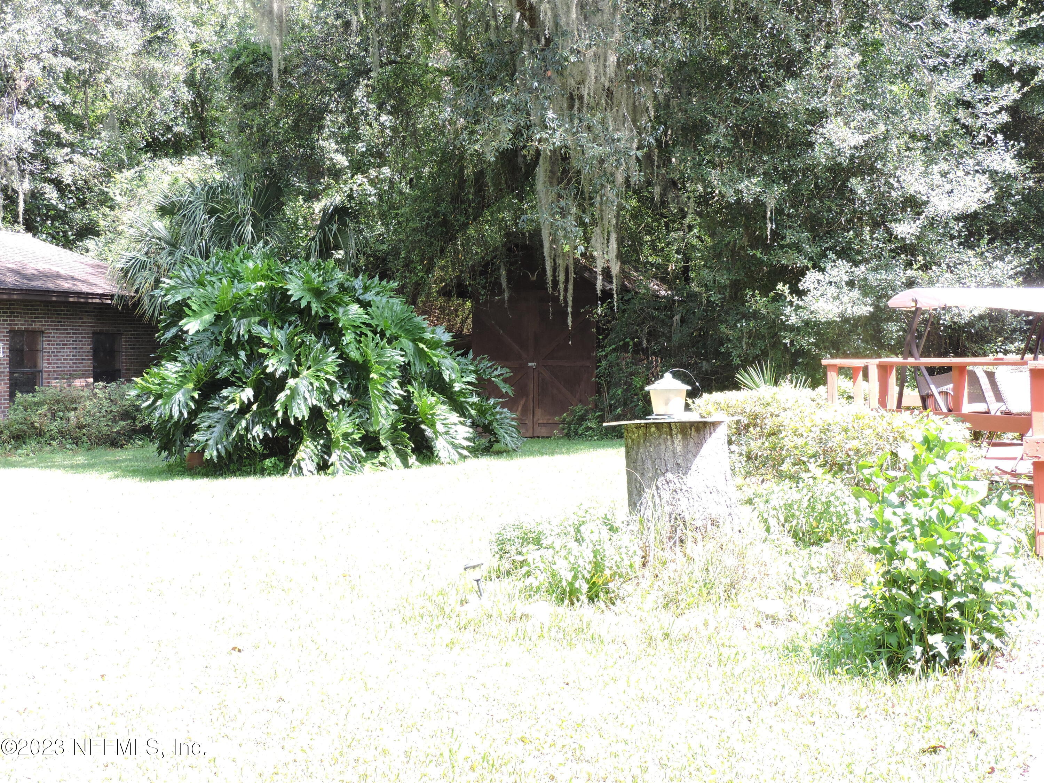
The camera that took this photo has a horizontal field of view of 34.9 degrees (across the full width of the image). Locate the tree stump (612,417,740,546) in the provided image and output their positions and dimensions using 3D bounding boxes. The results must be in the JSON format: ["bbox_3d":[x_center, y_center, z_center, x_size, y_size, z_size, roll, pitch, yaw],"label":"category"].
[{"bbox_3d":[1.276,0.757,13.572,0.980,1.000,0.920,0,1,0],"label":"tree stump"}]

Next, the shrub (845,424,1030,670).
[{"bbox_3d":[2.121,0.767,8.521,0.900,1.200,0.850,0,1,0],"label":"shrub"}]

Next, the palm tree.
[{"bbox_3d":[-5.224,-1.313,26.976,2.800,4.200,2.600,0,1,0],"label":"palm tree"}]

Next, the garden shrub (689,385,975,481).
[{"bbox_3d":[2.473,0.678,13.520,1.150,1.160,2.500,-1,2,-29],"label":"garden shrub"}]

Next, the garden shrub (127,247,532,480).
[{"bbox_3d":[-2.663,-0.483,23.595,5.100,3.050,4.200,0,1,0],"label":"garden shrub"}]

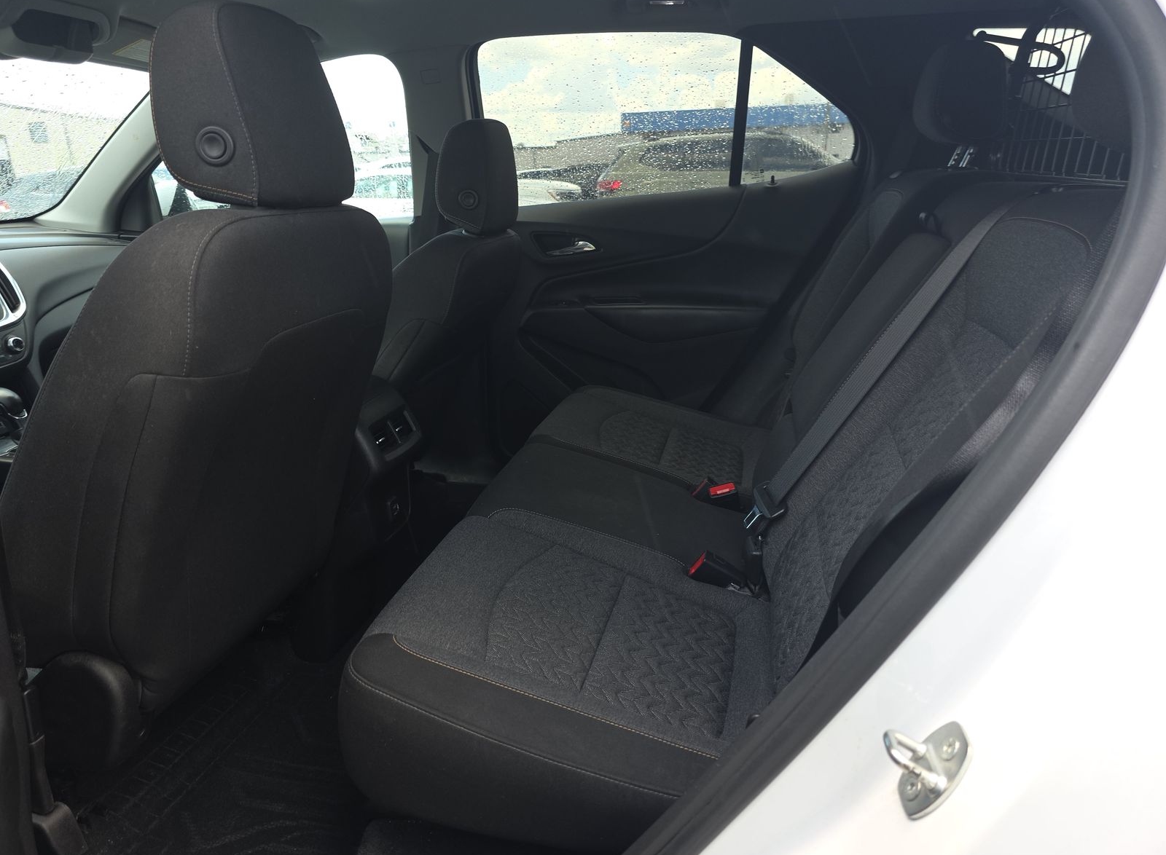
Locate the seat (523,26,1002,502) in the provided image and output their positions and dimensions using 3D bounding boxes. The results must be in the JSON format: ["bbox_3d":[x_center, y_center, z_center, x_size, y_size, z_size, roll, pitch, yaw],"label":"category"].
[{"bbox_3d":[0.335,-0.277,1.600,0.840,0.920,0.440,4,19,12],"label":"seat"}]

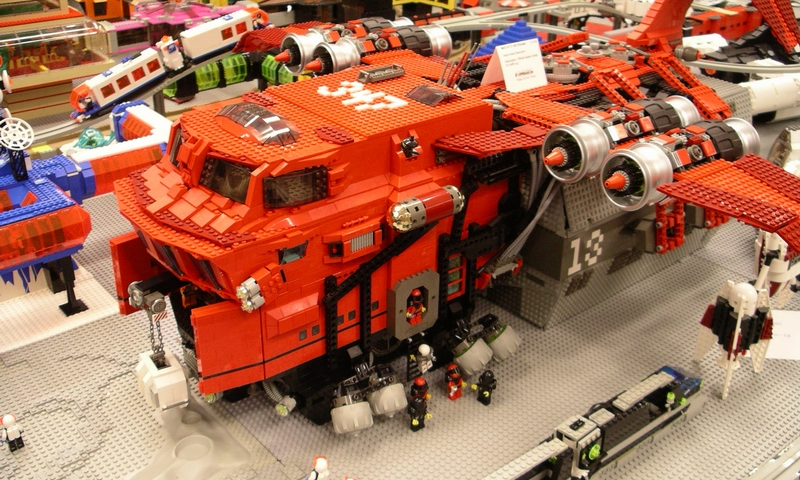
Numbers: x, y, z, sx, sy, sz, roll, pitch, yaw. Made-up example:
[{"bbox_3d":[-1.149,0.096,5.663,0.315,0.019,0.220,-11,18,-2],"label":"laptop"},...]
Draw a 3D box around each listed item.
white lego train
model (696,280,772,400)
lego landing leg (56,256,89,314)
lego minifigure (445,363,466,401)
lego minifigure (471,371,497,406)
[{"bbox_3d":[-0.431,-0.338,1.631,0.427,0.065,0.038,-34,41,-26],"label":"white lego train"},{"bbox_3d":[0.410,0.117,1.041,0.091,0.133,0.082,12,29,19],"label":"model"},{"bbox_3d":[-0.461,0.058,1.192,0.032,0.085,0.032,-20,34,-36],"label":"lego landing leg"},{"bbox_3d":[0.064,0.168,1.019,0.025,0.042,0.020,-20,33,-35],"label":"lego minifigure"},{"bbox_3d":[0.102,0.173,1.011,0.020,0.042,0.025,-20,33,-35],"label":"lego minifigure"}]

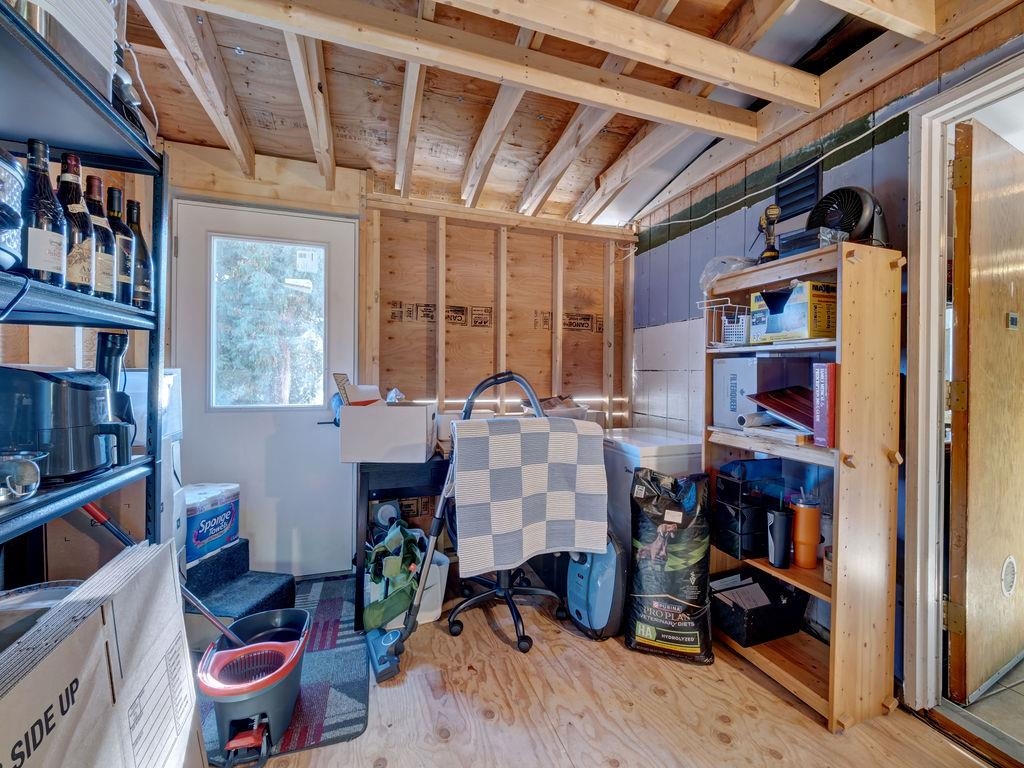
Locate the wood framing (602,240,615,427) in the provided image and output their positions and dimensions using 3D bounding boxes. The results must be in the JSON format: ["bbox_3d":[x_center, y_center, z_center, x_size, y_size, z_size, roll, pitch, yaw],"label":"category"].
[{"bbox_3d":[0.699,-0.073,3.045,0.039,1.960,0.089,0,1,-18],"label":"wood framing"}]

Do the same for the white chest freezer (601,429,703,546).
[{"bbox_3d":[0.769,0.729,2.403,0.542,0.850,0.657,0,1,-19],"label":"white chest freezer"}]

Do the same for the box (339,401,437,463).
[{"bbox_3d":[-0.629,0.247,2.182,0.410,0.272,0.320,1,1,-1],"label":"box"}]

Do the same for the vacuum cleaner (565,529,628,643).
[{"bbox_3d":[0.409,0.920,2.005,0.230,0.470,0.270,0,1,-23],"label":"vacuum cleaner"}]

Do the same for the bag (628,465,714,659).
[{"bbox_3d":[0.685,0.770,1.812,0.340,0.765,0.150,1,1,16],"label":"bag"}]

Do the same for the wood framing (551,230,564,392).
[{"bbox_3d":[0.321,0.040,2.884,0.038,2.130,0.089,0,1,-19],"label":"wood framing"}]

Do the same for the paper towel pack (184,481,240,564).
[{"bbox_3d":[-1.526,0.659,1.973,0.250,0.280,0.290,1,1,9],"label":"paper towel pack"}]

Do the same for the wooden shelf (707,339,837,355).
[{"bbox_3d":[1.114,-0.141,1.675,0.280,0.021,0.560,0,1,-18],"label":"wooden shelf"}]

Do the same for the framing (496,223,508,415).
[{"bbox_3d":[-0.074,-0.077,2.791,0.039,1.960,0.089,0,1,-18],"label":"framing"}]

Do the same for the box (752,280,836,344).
[{"bbox_3d":[1.101,-0.263,1.610,0.190,0.197,0.240,0,1,-21],"label":"box"}]

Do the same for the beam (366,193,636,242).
[{"bbox_3d":[0.018,-1.092,2.808,1.886,0.076,0.089,0,1,-18],"label":"beam"}]

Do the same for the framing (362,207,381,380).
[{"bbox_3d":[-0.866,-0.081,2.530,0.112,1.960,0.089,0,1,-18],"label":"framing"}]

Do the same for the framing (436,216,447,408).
[{"bbox_3d":[-0.448,0.035,2.638,0.038,2.130,0.089,0,1,-19],"label":"framing"}]

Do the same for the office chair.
[{"bbox_3d":[0.000,0.591,2.000,0.630,1.120,0.620,0,1,-24],"label":"office chair"}]

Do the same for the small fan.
[{"bbox_3d":[1.275,-0.614,1.571,0.170,0.277,0.230,0,1,-22],"label":"small fan"}]

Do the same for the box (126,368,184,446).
[{"bbox_3d":[-1.435,0.079,1.505,0.300,0.266,0.255,0,1,-18],"label":"box"}]

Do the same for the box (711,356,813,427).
[{"bbox_3d":[1.079,0.040,1.796,0.310,0.293,0.207,0,1,-22],"label":"box"}]

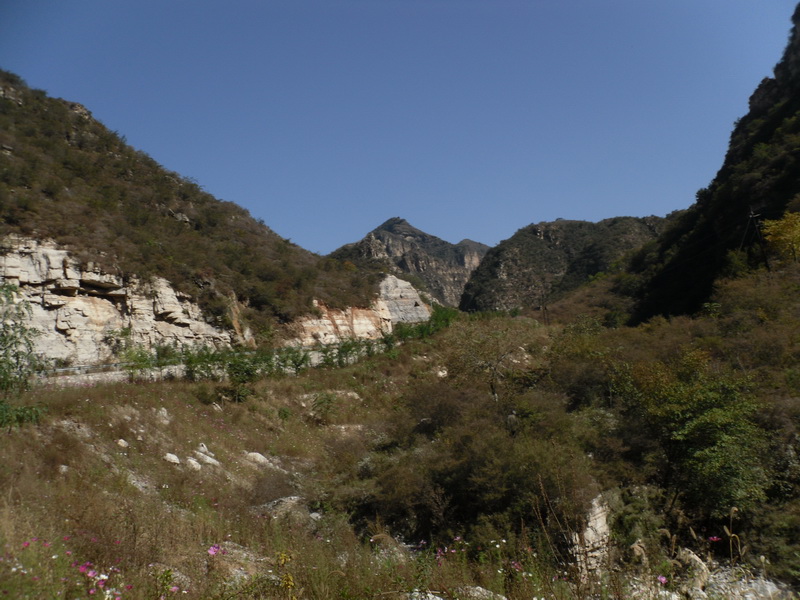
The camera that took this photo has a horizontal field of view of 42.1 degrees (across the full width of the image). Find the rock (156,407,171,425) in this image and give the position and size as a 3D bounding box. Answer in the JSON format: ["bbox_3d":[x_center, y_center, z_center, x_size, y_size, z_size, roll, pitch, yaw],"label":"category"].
[{"bbox_3d":[-9.324,4.553,41.000,0.520,0.640,0.480,0,-3,0],"label":"rock"}]

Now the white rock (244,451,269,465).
[{"bbox_3d":[-3.988,4.420,29.000,0.620,0.370,0.480,0,-3,0],"label":"white rock"}]

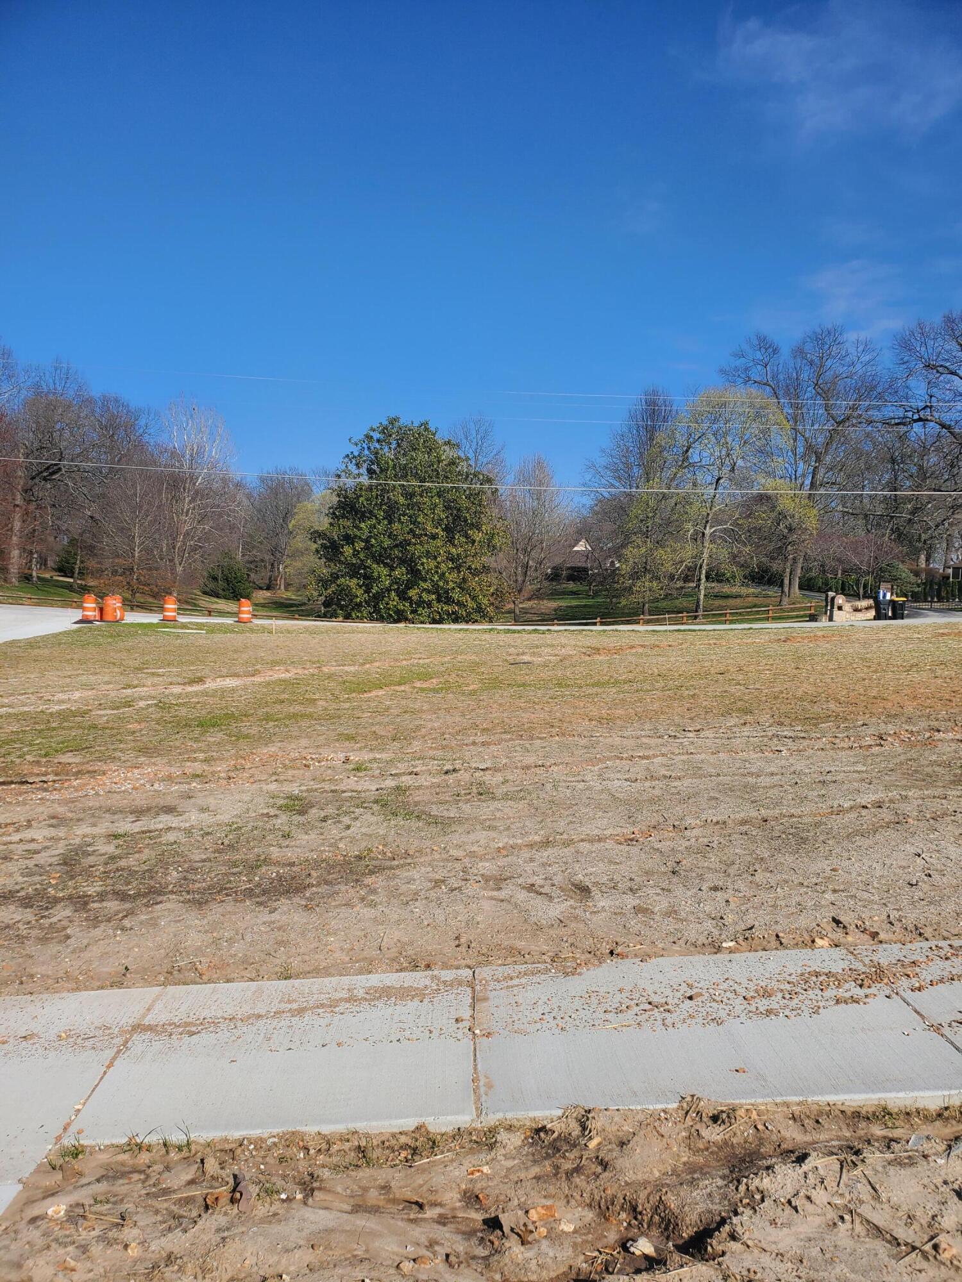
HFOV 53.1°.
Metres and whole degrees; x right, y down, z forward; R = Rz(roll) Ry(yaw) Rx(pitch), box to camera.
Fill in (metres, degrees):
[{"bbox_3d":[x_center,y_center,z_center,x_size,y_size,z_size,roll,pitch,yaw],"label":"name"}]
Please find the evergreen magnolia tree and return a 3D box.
[{"bbox_3d":[-4.344,-7.239,58.000,11.523,12.367,11.000,0,3,0],"label":"evergreen magnolia tree"}]

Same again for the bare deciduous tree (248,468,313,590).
[{"bbox_3d":[-21.635,-12.062,104.000,7.031,13.197,7.031,0,3,0],"label":"bare deciduous tree"}]

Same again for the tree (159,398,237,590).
[{"bbox_3d":[-25.181,-13.060,86.000,7.156,17.264,7.156,0,3,0],"label":"tree"}]

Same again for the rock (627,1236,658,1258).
[{"bbox_3d":[0.414,1.561,2.480,0.080,0.038,0.055,0,3,0],"label":"rock"}]

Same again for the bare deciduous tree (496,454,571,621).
[{"bbox_3d":[3.156,-6.328,59.500,5.013,10.428,5.013,0,3,0],"label":"bare deciduous tree"}]

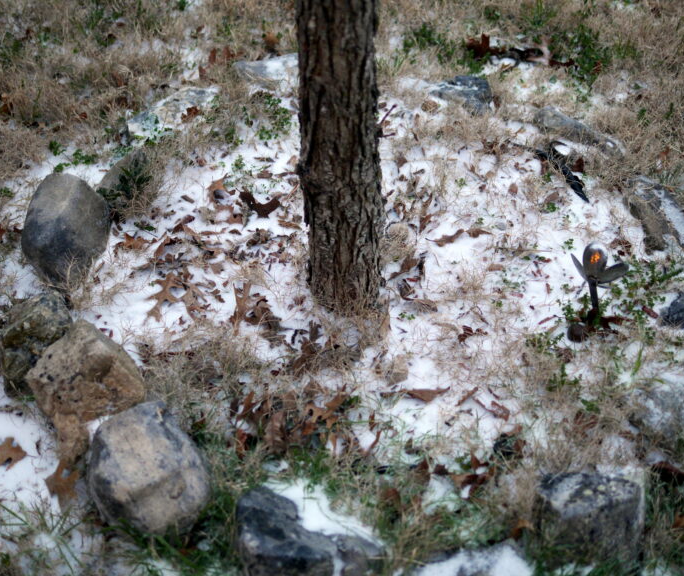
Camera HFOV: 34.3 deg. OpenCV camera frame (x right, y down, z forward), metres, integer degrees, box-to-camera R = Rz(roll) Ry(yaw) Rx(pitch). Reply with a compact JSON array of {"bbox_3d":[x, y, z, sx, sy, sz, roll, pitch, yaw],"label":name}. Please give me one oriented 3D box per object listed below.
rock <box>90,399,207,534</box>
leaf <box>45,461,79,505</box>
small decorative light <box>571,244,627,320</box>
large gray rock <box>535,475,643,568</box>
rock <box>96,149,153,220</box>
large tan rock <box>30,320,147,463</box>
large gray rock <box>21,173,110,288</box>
[{"bbox_3d":[-0.344,0.319,1.972,0.195,0.170,0.195,-7,40,-7],"label":"rock"},{"bbox_3d":[-0.512,0.355,2.028,0.065,0.030,0.085,0,44,0],"label":"leaf"},{"bbox_3d":[0.541,-0.013,2.329,0.120,0.201,0.100,4,40,13],"label":"small decorative light"},{"bbox_3d":[0.420,0.396,1.903,0.155,0.115,0.110,-12,41,-13],"label":"large gray rock"},{"bbox_3d":[-0.528,-0.252,2.692,0.145,0.140,0.140,-7,40,-7],"label":"rock"},{"bbox_3d":[-0.487,0.197,2.124,0.210,0.180,0.260,7,44,7],"label":"large tan rock"},{"bbox_3d":[-0.618,-0.130,2.487,0.185,0.215,0.180,-8,40,-9],"label":"large gray rock"}]

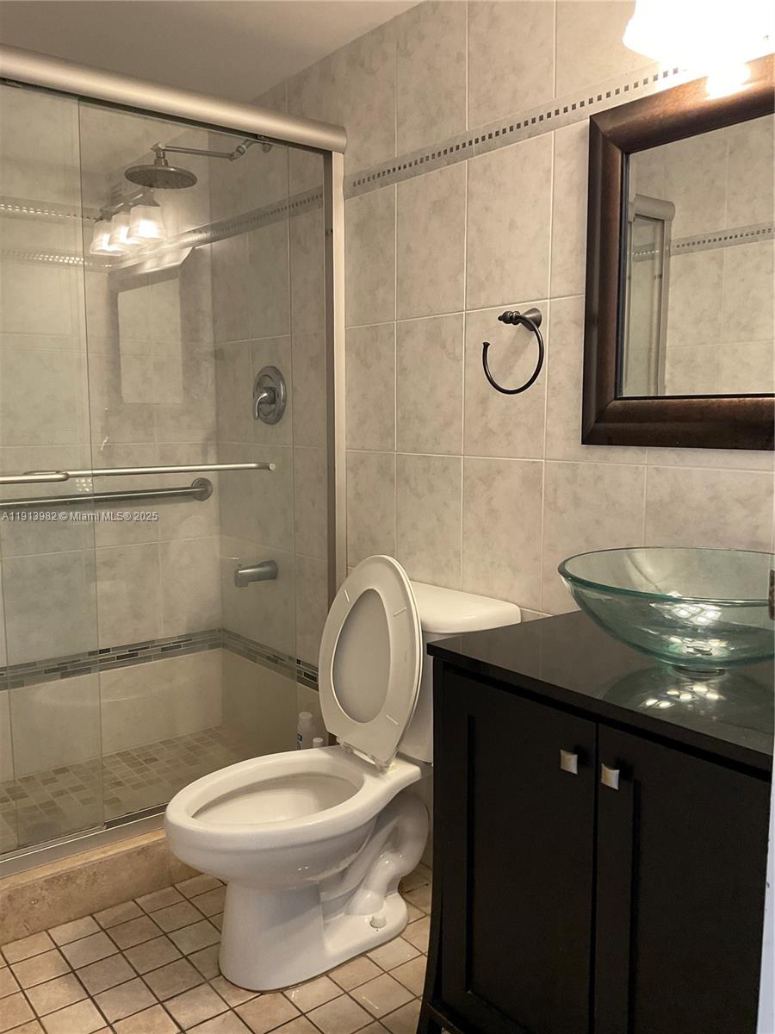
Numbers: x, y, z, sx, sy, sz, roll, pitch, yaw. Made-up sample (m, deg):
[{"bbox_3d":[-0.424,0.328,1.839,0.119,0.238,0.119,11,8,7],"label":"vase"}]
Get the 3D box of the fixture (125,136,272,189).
[{"bbox_3d":[-0.547,-1.047,2.506,0.436,0.211,0.205,-5,8,-38],"label":"fixture"}]

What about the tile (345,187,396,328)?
[{"bbox_3d":[-0.052,-0.677,2.278,0.010,0.335,0.253,-5,8,-38],"label":"tile"}]

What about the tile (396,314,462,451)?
[{"bbox_3d":[0.104,-0.319,2.117,0.010,0.330,0.252,-5,8,-38],"label":"tile"}]

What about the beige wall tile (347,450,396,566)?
[{"bbox_3d":[-0.052,-0.013,2.354,0.010,0.330,0.252,-5,8,-38],"label":"beige wall tile"}]

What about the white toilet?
[{"bbox_3d":[-0.138,0.517,1.905,0.735,0.845,0.475,-5,8,-38],"label":"white toilet"}]

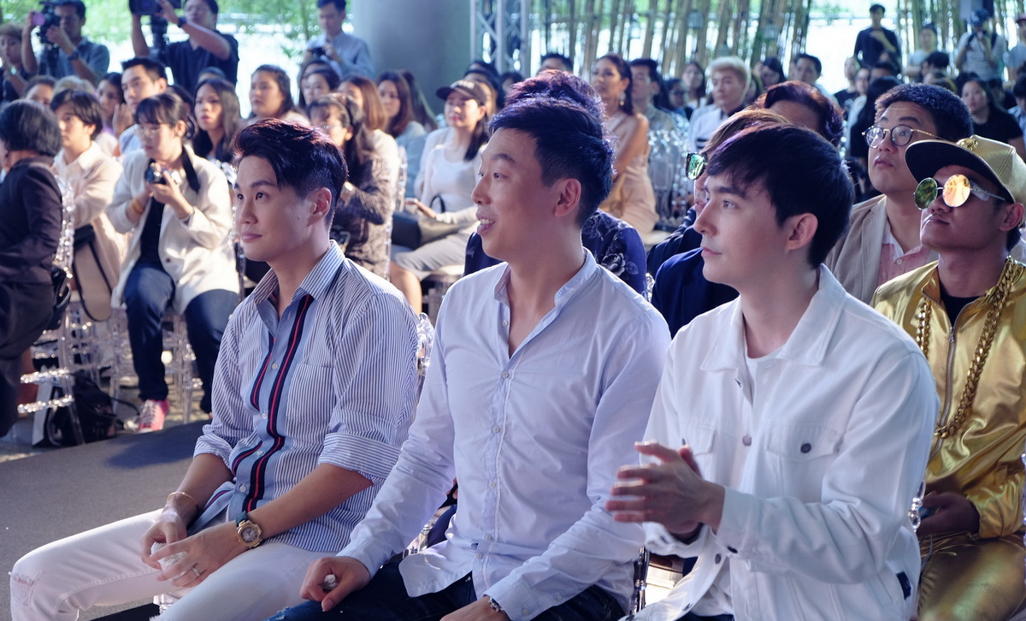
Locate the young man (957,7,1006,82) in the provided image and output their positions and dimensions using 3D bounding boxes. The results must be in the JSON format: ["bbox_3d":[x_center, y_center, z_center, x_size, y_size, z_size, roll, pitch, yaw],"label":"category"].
[{"bbox_3d":[4.611,-2.119,17.129,0.500,1.692,0.400,3,9,20],"label":"young man"}]

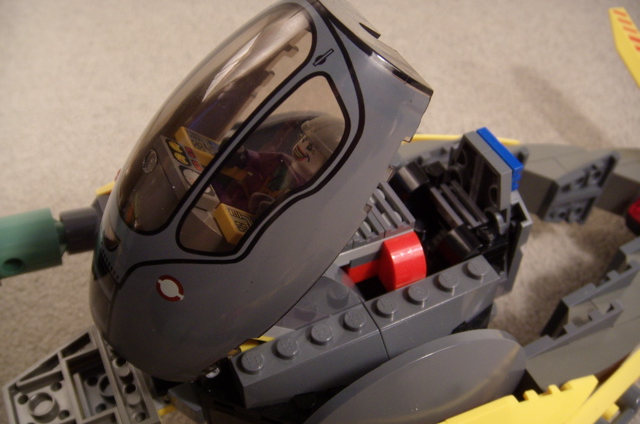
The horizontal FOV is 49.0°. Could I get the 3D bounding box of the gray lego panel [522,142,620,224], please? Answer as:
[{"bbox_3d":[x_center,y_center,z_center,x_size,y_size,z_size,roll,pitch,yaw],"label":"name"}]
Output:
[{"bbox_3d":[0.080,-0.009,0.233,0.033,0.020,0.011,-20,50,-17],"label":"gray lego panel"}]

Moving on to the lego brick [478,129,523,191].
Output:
[{"bbox_3d":[0.044,-0.013,0.174,0.003,0.008,0.016,-24,51,-12],"label":"lego brick"}]

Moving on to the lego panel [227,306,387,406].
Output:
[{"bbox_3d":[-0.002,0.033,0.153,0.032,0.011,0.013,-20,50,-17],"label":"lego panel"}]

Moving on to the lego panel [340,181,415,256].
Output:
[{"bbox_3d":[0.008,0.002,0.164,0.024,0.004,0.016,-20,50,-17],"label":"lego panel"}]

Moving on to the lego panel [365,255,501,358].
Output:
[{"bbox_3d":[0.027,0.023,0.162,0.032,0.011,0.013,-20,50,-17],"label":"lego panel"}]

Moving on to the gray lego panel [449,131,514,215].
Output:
[{"bbox_3d":[0.041,-0.009,0.176,0.004,0.017,0.019,-24,51,-12],"label":"gray lego panel"}]

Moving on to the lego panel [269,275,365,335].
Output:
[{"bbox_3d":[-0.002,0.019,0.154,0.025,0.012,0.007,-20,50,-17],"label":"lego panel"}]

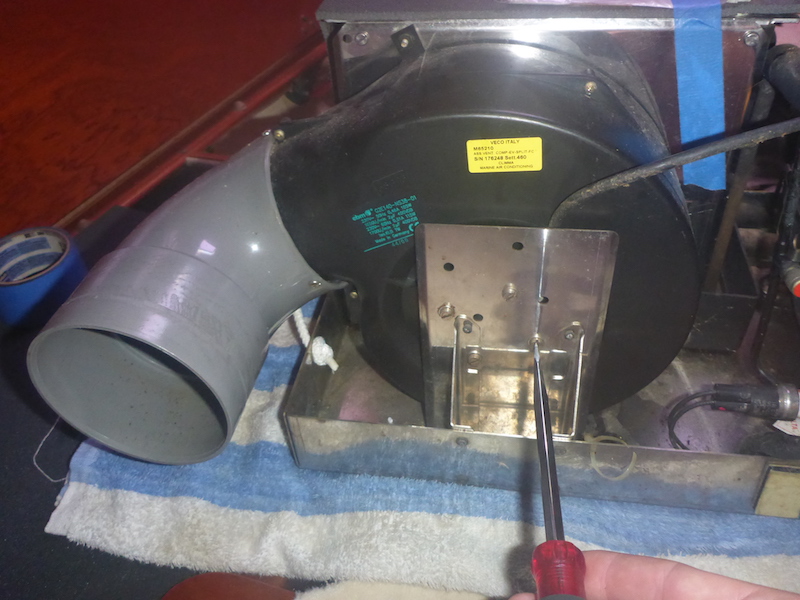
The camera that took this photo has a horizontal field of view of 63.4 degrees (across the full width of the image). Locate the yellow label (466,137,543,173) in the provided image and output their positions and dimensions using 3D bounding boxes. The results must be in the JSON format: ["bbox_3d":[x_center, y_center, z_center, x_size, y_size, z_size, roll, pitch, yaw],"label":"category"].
[{"bbox_3d":[0.047,-0.065,0.291,0.033,0.017,0.001,0,38,12],"label":"yellow label"}]

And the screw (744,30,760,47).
[{"bbox_3d":[0.197,-0.145,0.361,0.008,0.008,0.005,3,39,9],"label":"screw"}]

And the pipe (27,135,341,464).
[{"bbox_3d":[-0.110,-0.007,0.401,0.161,0.114,0.174,-23,30,27],"label":"pipe"}]

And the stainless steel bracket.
[{"bbox_3d":[0.056,0.035,0.339,0.095,0.151,0.034,3,39,9],"label":"stainless steel bracket"}]

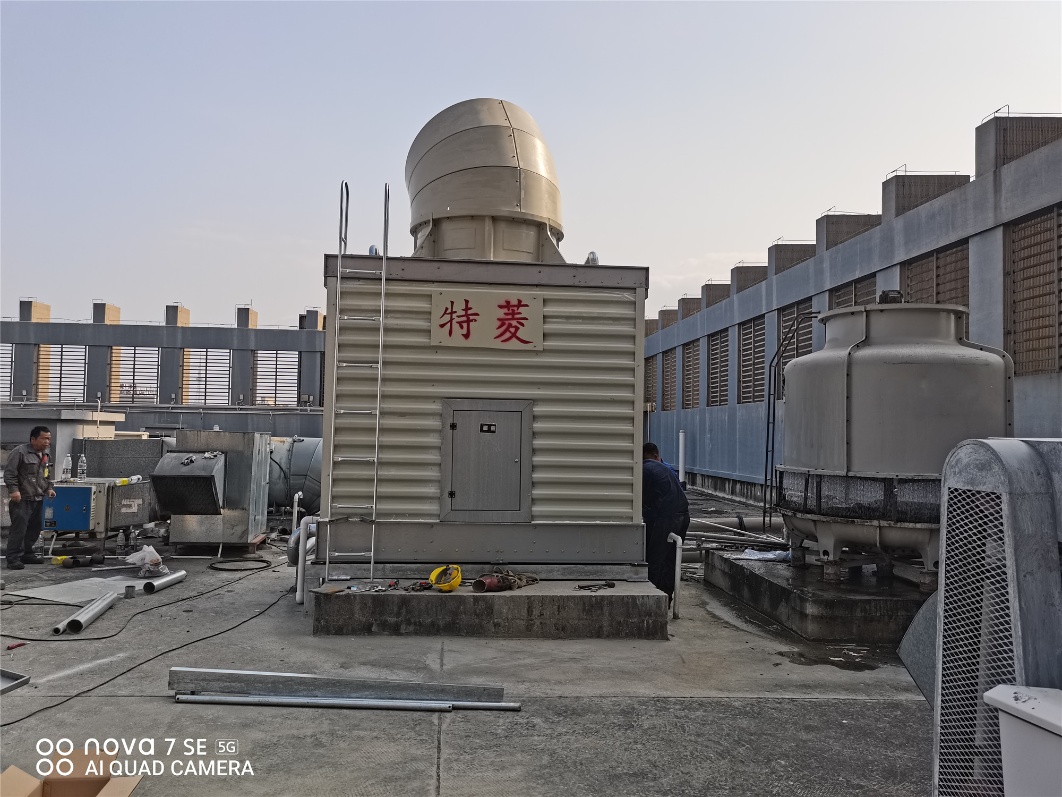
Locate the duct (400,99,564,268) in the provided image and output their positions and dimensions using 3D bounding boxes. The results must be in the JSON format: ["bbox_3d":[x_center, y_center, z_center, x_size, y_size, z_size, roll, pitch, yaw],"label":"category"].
[{"bbox_3d":[-0.462,-2.103,8.334,1.602,1.856,1.662,2,-3,-27],"label":"duct"}]

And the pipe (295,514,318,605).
[{"bbox_3d":[-2.024,1.488,7.339,0.230,0.810,0.075,1,-2,-4],"label":"pipe"}]

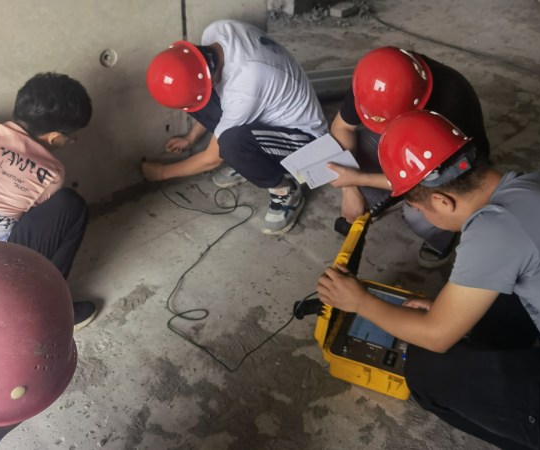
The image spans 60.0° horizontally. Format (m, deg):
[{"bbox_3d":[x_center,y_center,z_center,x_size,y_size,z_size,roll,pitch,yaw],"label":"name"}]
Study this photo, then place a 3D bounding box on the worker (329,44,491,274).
[{"bbox_3d":[0.525,-0.264,1.720,0.660,0.840,0.540,-25,45,-28],"label":"worker"}]

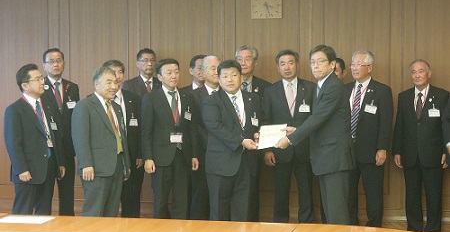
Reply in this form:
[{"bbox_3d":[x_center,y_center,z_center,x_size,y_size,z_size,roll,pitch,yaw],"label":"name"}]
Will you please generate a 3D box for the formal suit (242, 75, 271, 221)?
[{"bbox_3d":[0.192,0.377,8.728,0.510,1.460,0.290,0,4,12],"label":"formal suit"}]

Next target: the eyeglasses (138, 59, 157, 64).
[{"bbox_3d":[-0.720,-0.501,9.250,0.142,0.042,0.140,-2,4,-28],"label":"eyeglasses"}]

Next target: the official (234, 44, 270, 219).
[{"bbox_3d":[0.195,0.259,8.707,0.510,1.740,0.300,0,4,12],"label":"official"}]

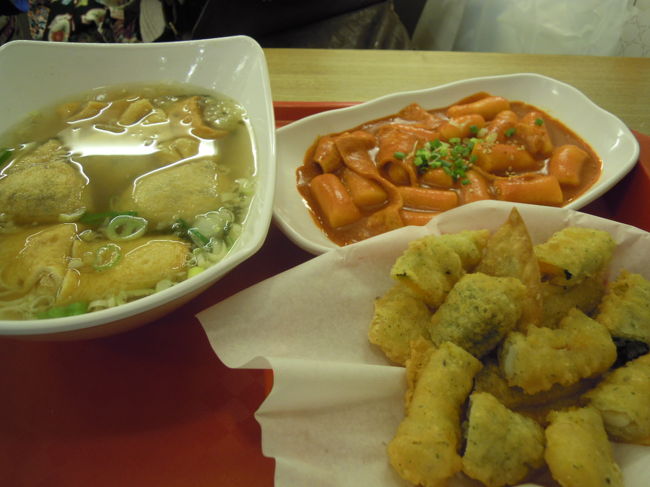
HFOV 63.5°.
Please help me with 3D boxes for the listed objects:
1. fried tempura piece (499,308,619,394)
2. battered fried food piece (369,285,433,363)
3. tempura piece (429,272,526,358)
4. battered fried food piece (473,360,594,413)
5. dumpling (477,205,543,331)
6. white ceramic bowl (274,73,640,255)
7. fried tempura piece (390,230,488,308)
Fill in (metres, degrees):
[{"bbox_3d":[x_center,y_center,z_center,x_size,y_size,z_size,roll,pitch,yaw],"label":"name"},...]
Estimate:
[{"bbox_3d":[0.109,0.050,0.245,0.052,0.028,0.031,-17,53,-14],"label":"fried tempura piece"},{"bbox_3d":[0.045,0.045,0.302,0.040,0.032,0.046,12,51,10],"label":"battered fried food piece"},{"bbox_3d":[0.073,0.035,0.253,0.046,0.030,0.033,-35,59,-25],"label":"tempura piece"},{"bbox_3d":[0.113,0.074,0.285,0.063,0.026,0.036,-8,50,-6],"label":"battered fried food piece"},{"bbox_3d":[0.100,0.013,0.282,0.036,0.062,0.018,2,11,1],"label":"dumpling"},{"bbox_3d":[0.090,-0.050,0.372,0.258,0.042,0.150,-13,52,-10],"label":"white ceramic bowl"},{"bbox_3d":[0.061,0.013,0.282,0.053,0.028,0.031,-29,57,-22],"label":"fried tempura piece"}]

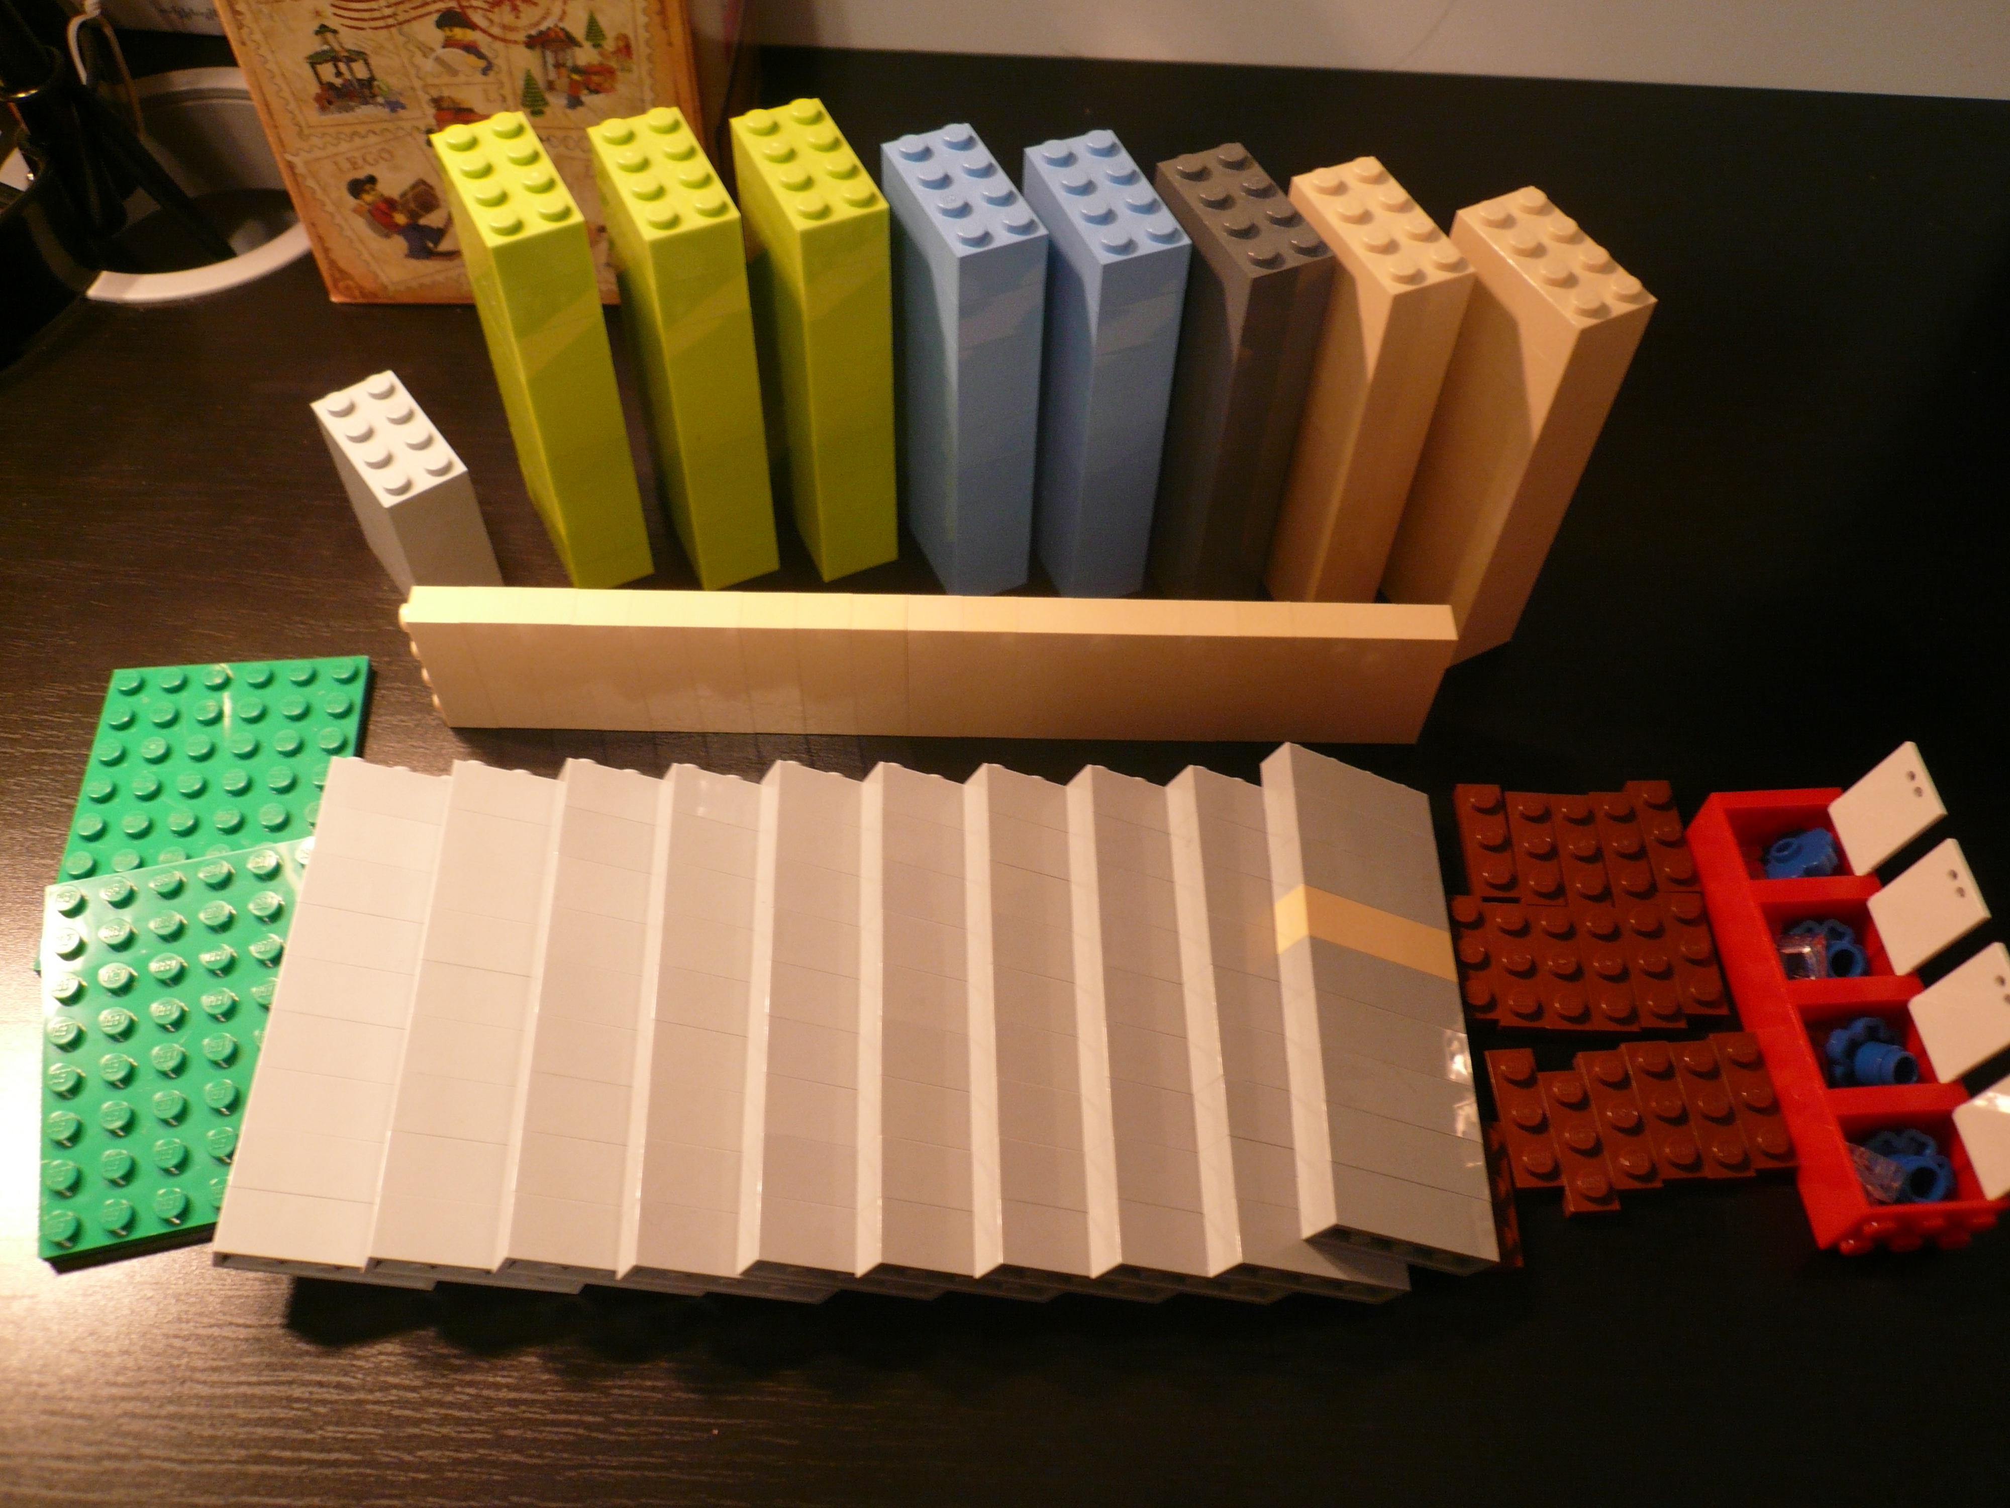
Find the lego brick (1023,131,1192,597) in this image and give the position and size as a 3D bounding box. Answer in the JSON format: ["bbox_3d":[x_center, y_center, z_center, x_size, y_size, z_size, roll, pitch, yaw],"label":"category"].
[{"bbox_3d":[0.015,-0.068,0.303,0.016,0.088,0.032,-18,58,-14],"label":"lego brick"}]

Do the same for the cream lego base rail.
[{"bbox_3d":[-0.013,-0.016,0.300,0.184,0.032,0.008,1,55,-2],"label":"cream lego base rail"}]

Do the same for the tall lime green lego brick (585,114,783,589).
[{"bbox_3d":[-0.058,-0.072,0.302,0.016,0.088,0.032,-20,59,-16],"label":"tall lime green lego brick"}]

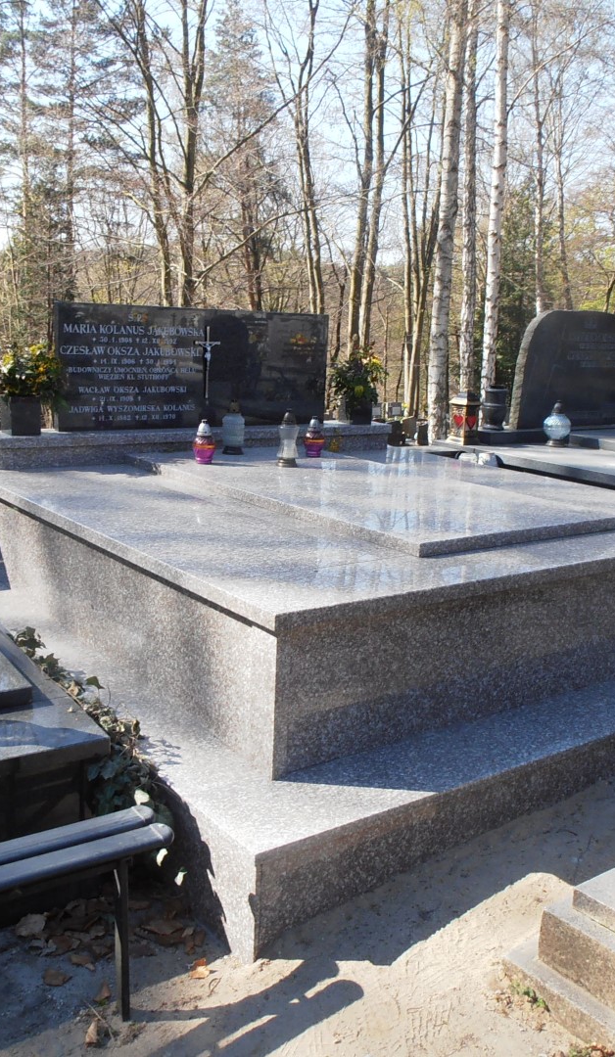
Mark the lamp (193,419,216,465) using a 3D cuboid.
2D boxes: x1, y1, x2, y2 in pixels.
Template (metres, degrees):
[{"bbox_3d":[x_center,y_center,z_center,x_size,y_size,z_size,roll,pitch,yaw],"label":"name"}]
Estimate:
[{"bbox_3d":[-0.501,-0.426,4.779,0.105,0.214,0.105,3,12,-1],"label":"lamp"}]

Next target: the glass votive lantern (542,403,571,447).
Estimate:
[{"bbox_3d":[1.617,-0.670,6.250,0.173,0.285,0.173,-6,15,-36],"label":"glass votive lantern"}]

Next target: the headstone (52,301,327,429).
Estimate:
[{"bbox_3d":[-0.573,-0.860,5.269,1.635,0.624,0.065,-6,14,-36],"label":"headstone"}]

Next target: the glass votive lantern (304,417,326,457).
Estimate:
[{"bbox_3d":[0.040,-0.484,5.164,0.108,0.213,0.108,3,12,-1],"label":"glass votive lantern"}]

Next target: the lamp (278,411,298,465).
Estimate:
[{"bbox_3d":[-0.091,-0.444,4.799,0.106,0.276,0.106,3,12,-1],"label":"lamp"}]

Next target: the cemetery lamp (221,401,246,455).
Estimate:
[{"bbox_3d":[-0.377,-0.517,4.989,0.121,0.273,0.121,2,11,0],"label":"cemetery lamp"}]

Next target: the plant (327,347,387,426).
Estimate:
[{"bbox_3d":[0.297,-0.845,5.836,0.320,0.440,0.320,-6,14,-36],"label":"plant"}]

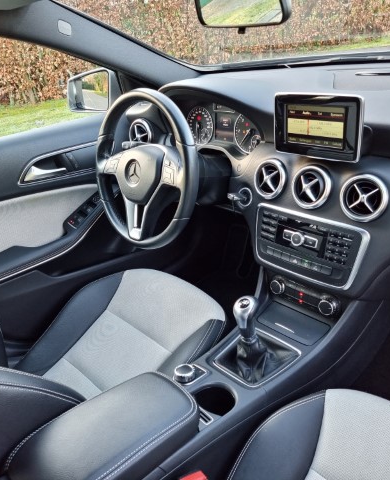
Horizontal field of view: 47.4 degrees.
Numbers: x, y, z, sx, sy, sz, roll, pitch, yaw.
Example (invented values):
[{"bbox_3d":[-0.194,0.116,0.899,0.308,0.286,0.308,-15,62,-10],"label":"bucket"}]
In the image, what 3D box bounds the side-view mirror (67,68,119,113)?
[{"bbox_3d":[-0.348,-0.502,1.490,0.220,0.155,0.105,10,33,31],"label":"side-view mirror"}]

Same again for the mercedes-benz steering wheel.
[{"bbox_3d":[-0.123,-0.166,1.067,0.100,0.375,0.375,-13,24,-42],"label":"mercedes-benz steering wheel"}]

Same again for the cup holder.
[{"bbox_3d":[0.041,0.322,0.834,0.084,0.065,0.084,-7,28,4],"label":"cup holder"}]

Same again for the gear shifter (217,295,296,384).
[{"bbox_3d":[0.107,0.174,0.876,0.130,0.155,0.120,-30,34,-35],"label":"gear shifter"}]

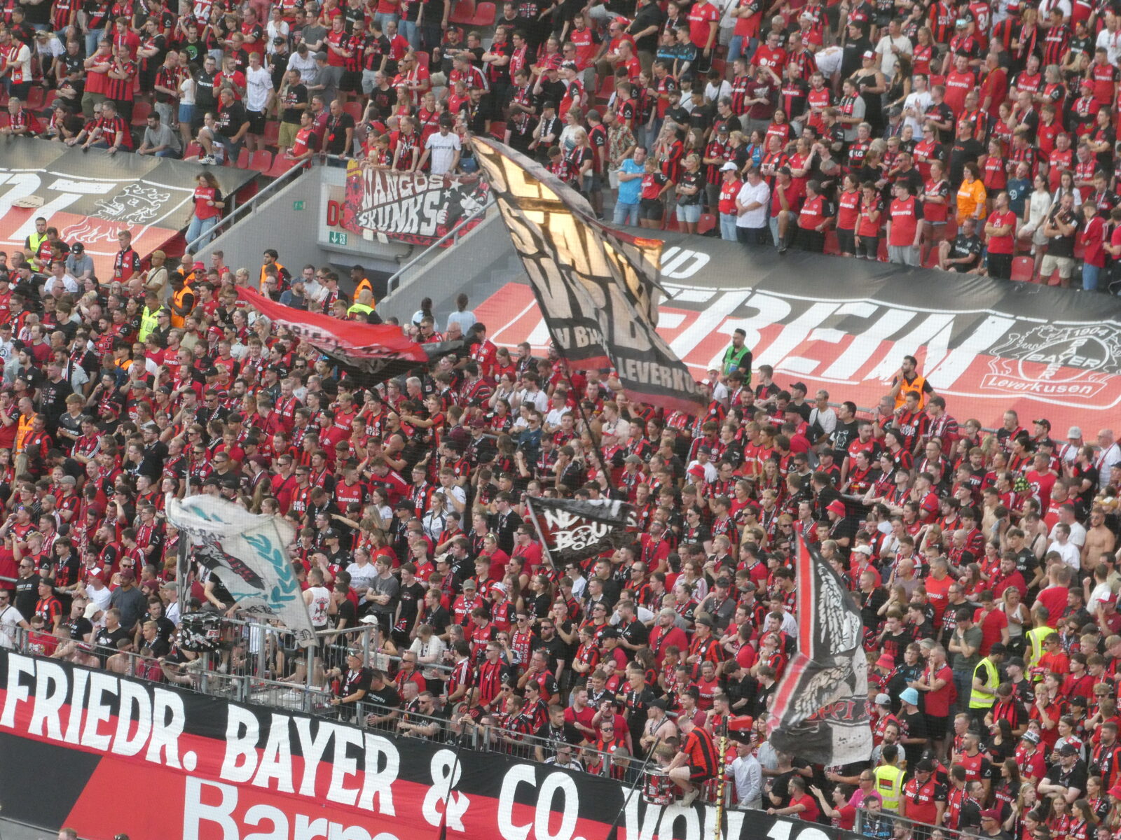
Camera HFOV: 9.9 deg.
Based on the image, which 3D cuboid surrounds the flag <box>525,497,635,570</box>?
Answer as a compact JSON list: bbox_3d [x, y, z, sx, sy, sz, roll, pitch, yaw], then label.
[{"bbox_3d":[0.286,1.688,96.000,1.620,1.120,0.500,3,10,12],"label":"flag"}]

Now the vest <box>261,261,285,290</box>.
[{"bbox_3d":[-4.389,-2.097,98.800,0.470,0.660,0.300,8,14,34],"label":"vest"}]

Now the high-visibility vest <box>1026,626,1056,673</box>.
[{"bbox_3d":[6.104,2.977,82.300,0.460,0.670,0.300,-5,12,-24],"label":"high-visibility vest"}]

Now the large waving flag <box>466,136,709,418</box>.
[{"bbox_3d":[0.453,-2.171,98.500,3.550,4.250,1.100,3,10,12],"label":"large waving flag"}]

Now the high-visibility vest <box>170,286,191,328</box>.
[{"bbox_3d":[-5.728,-1.696,97.600,0.310,0.660,0.460,-6,13,-29],"label":"high-visibility vest"}]

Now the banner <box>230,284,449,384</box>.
[{"bbox_3d":[-3.431,-1.357,104.000,3.450,1.600,1.500,4,10,15],"label":"banner"}]

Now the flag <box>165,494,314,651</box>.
[{"bbox_3d":[-4.269,2.006,86.500,1.900,1.950,0.700,4,12,20],"label":"flag"}]

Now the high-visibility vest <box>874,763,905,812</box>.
[{"bbox_3d":[4.088,4.593,80.400,0.450,0.640,0.300,6,13,26],"label":"high-visibility vest"}]

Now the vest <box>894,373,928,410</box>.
[{"bbox_3d":[4.835,-0.333,89.500,0.470,0.660,0.290,5,12,22],"label":"vest"}]

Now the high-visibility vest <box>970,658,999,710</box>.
[{"bbox_3d":[5.349,3.333,81.900,0.310,0.640,0.440,5,12,24],"label":"high-visibility vest"}]

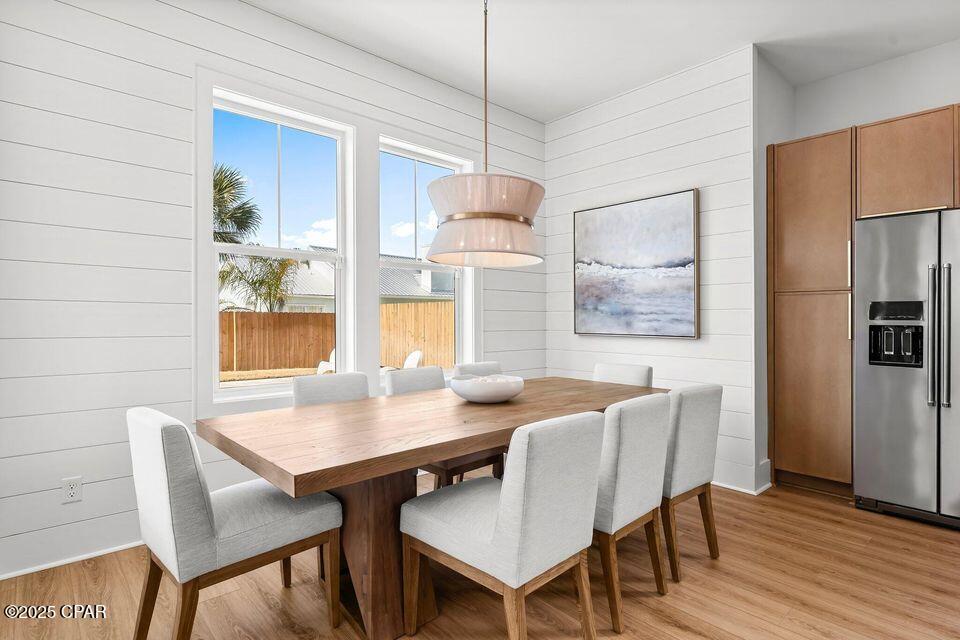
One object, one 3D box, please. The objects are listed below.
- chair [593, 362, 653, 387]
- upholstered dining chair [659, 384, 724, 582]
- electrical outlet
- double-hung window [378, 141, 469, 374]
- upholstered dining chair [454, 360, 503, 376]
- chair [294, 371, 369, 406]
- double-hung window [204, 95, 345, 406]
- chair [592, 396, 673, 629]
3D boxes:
[{"bbox_3d":[0.800,0.735,3.010,0.590,0.850,0.425,0,0,-42],"label":"chair"},{"bbox_3d":[0.807,0.735,2.260,0.425,0.850,0.590,0,0,-44],"label":"upholstered dining chair"},{"bbox_3d":[-1.972,0.826,2.196,0.074,0.118,0.010,0,0,-40],"label":"electrical outlet"},{"bbox_3d":[-0.450,-0.435,3.590,0.880,1.790,0.090,0,0,-40],"label":"double-hung window"},{"bbox_3d":[0.186,0.735,3.140,0.425,0.850,0.590,0,0,-44],"label":"upholstered dining chair"},{"bbox_3d":[-0.700,0.735,2.510,0.425,0.850,0.590,0,0,-44],"label":"chair"},{"bbox_3d":[-1.262,-0.435,2.910,0.880,1.790,0.090,0,0,-40],"label":"double-hung window"},{"bbox_3d":[0.448,0.735,1.960,0.425,0.850,0.590,0,0,-44],"label":"chair"}]

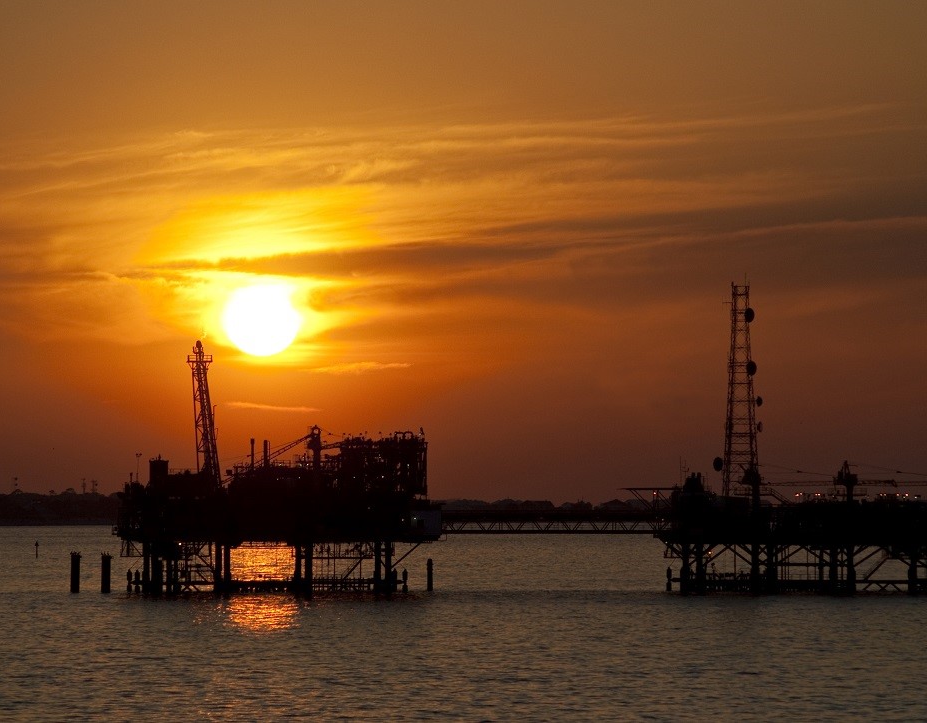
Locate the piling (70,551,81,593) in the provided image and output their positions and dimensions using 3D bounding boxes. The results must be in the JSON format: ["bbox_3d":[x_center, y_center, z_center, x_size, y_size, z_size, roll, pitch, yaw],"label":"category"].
[{"bbox_3d":[-67.630,36.760,1342.000,1.650,6.900,1.650,0,-1,-9],"label":"piling"}]

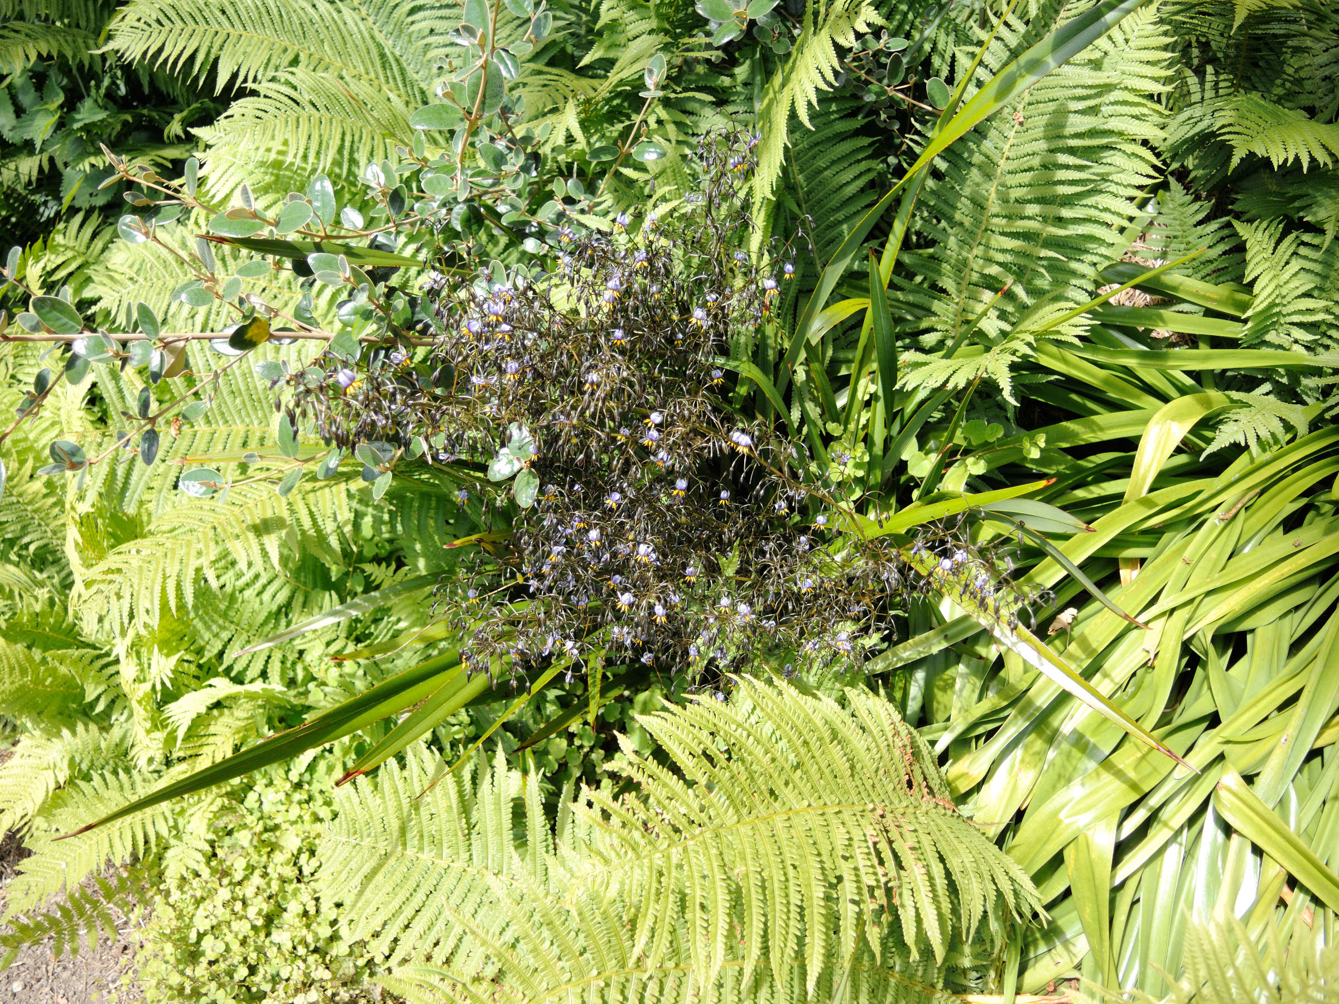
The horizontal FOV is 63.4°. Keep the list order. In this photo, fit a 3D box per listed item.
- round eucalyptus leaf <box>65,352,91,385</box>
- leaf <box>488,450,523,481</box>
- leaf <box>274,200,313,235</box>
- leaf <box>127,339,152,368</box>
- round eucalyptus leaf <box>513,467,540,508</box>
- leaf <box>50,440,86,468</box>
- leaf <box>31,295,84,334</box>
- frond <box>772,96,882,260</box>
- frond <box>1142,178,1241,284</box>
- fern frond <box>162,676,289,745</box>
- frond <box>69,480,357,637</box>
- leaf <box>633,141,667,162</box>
[{"bbox_3d":[-0.612,-0.138,1.120,0.024,0.010,0.037,9,77,15],"label":"round eucalyptus leaf"},{"bbox_3d":[-0.174,-0.038,1.150,0.038,0.010,0.028,-24,68,-7],"label":"leaf"},{"bbox_3d":[-0.417,-0.315,1.200,0.046,0.010,0.031,-32,67,0],"label":"leaf"},{"bbox_3d":[-0.547,-0.154,1.120,0.026,0.010,0.031,36,74,15],"label":"leaf"},{"bbox_3d":[-0.152,-0.015,1.150,0.026,0.010,0.043,1,77,0],"label":"round eucalyptus leaf"},{"bbox_3d":[-0.611,-0.049,1.100,0.038,0.010,0.027,27,65,-8],"label":"leaf"},{"bbox_3d":[-0.611,-0.187,1.080,0.061,0.010,0.033,35,60,0],"label":"leaf"},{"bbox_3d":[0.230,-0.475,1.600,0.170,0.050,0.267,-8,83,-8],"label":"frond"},{"bbox_3d":[0.943,-0.489,1.950,0.170,0.050,0.210,-10,76,-3],"label":"frond"},{"bbox_3d":[-0.543,0.255,1.330,0.155,0.050,0.075,-17,45,-7],"label":"fern frond"},{"bbox_3d":[-0.551,0.066,1.300,0.336,0.080,0.160,-25,52,-7],"label":"frond"},{"bbox_3d":[-0.025,-0.437,1.350,0.043,0.010,0.029,-7,53,0],"label":"leaf"}]

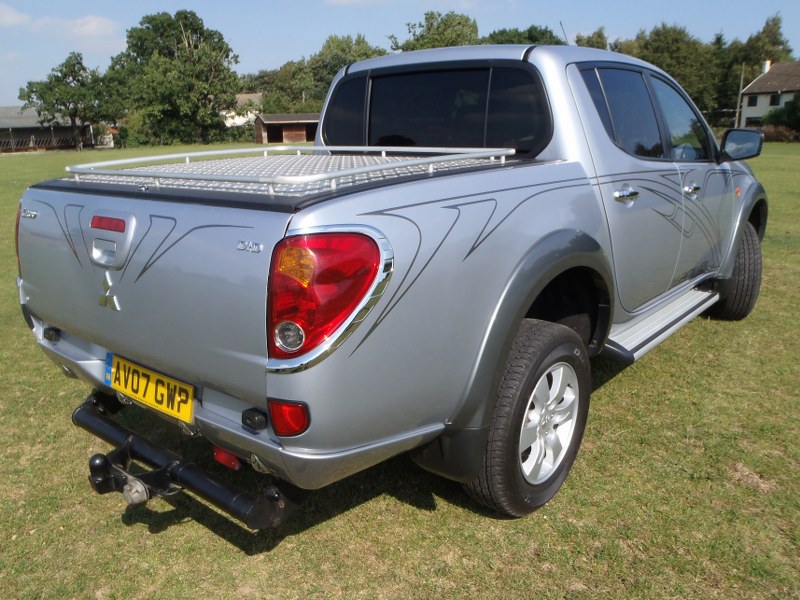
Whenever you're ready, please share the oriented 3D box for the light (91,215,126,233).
[{"bbox_3d":[-0.847,-0.223,1.891,0.188,0.038,0.020,11,13,39],"label":"light"}]

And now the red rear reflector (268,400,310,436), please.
[{"bbox_3d":[-0.262,0.293,1.558,0.105,0.087,0.057,10,18,39],"label":"red rear reflector"}]

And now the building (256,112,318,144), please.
[{"bbox_3d":[-12.590,-19.731,74.500,7.700,3.270,4.600,-8,16,-23],"label":"building"}]

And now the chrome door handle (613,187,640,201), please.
[{"bbox_3d":[0.963,-0.449,2.740,0.050,0.045,0.210,10,18,39],"label":"chrome door handle"}]

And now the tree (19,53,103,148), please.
[{"bbox_3d":[-35.571,-20.807,68.000,7.900,9.500,7.900,-8,16,-25],"label":"tree"}]

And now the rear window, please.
[{"bbox_3d":[0.116,-0.838,2.952,1.290,0.400,0.080,10,10,39],"label":"rear window"}]

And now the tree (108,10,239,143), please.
[{"bbox_3d":[-22.764,-21.533,62.879,12.700,12.300,12.100,-6,15,-18],"label":"tree"}]

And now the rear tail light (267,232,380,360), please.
[{"bbox_3d":[-0.177,-0.019,1.549,0.140,0.300,0.270,10,18,39],"label":"rear tail light"}]

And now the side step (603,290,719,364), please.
[{"bbox_3d":[1.438,0.119,3.513,0.200,0.075,1.470,10,18,39],"label":"side step"}]

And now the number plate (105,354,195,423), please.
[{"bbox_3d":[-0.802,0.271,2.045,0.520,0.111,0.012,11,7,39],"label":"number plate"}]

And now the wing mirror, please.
[{"bbox_3d":[1.908,-0.858,3.601,0.220,0.182,0.120,11,19,39],"label":"wing mirror"}]

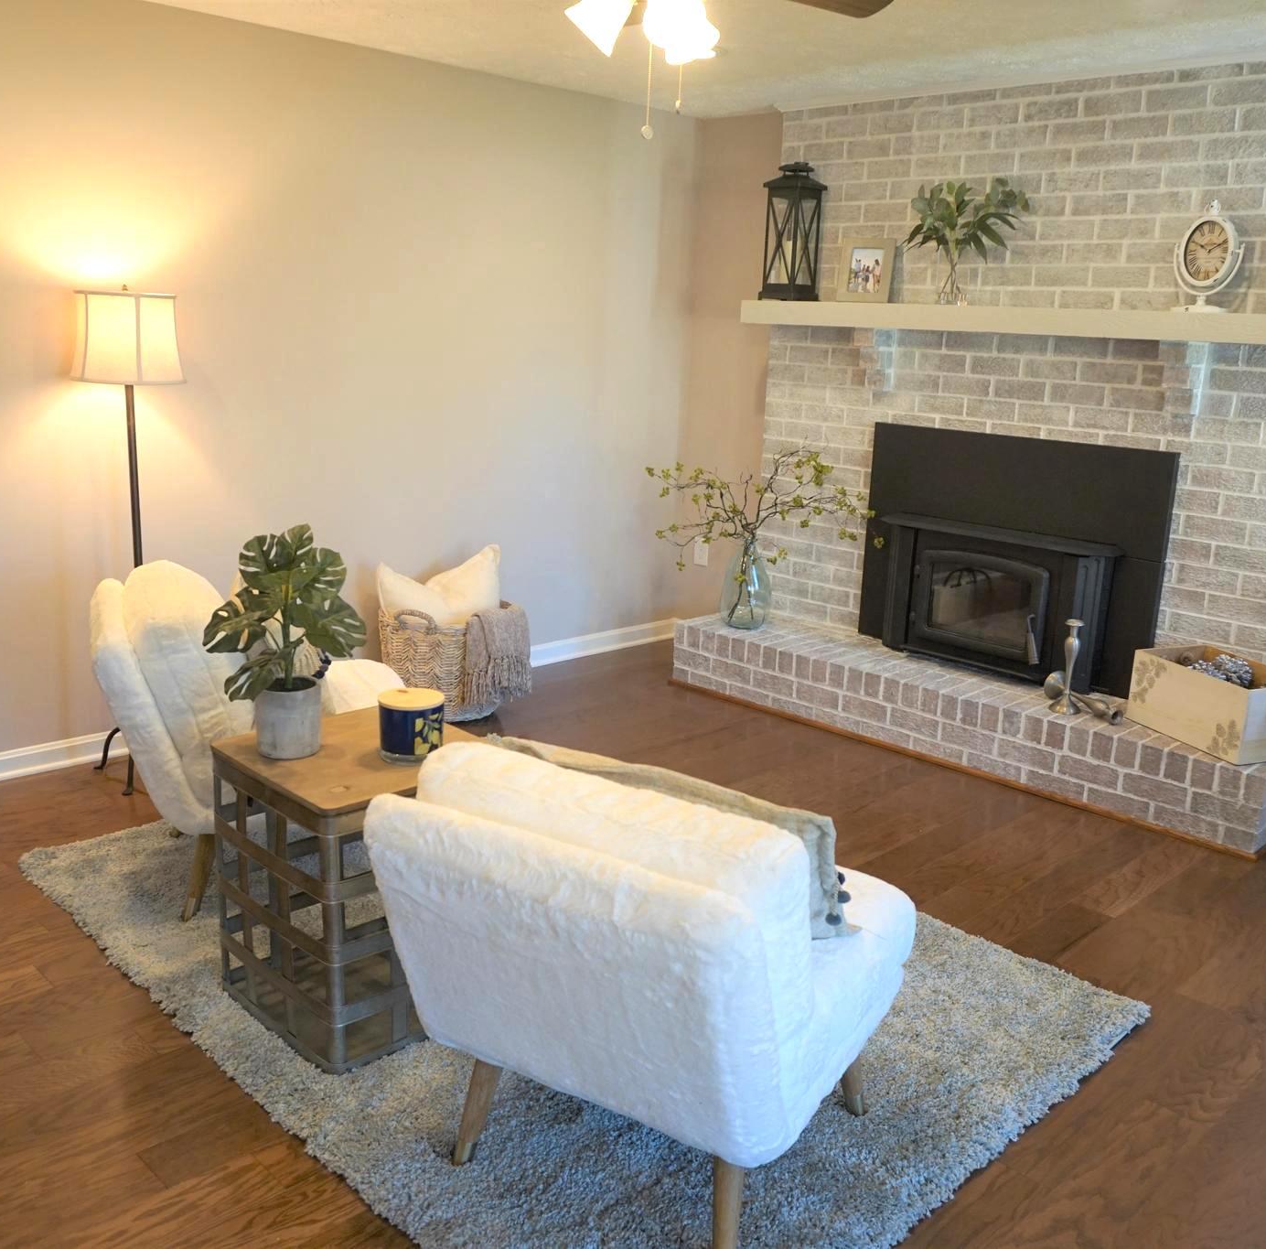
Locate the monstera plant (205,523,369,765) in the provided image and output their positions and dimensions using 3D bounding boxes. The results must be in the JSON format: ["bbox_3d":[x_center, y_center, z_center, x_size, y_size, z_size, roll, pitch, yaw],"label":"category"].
[{"bbox_3d":[-0.728,0.033,2.589,0.326,0.471,0.316,15,18,42],"label":"monstera plant"}]

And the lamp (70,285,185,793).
[{"bbox_3d":[-1.526,-0.262,3.849,0.350,1.509,0.350,15,18,42],"label":"lamp"}]

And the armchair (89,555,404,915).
[{"bbox_3d":[-0.972,0.272,3.245,0.769,0.779,0.651,-3,14,-20],"label":"armchair"}]

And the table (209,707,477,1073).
[{"bbox_3d":[-0.581,0.530,2.717,0.478,0.545,0.488,15,18,42],"label":"table"}]

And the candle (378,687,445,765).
[{"bbox_3d":[-0.463,0.213,2.612,0.137,0.131,0.137,2,13,-1],"label":"candle"}]

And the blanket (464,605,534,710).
[{"bbox_3d":[-0.529,0.116,4.724,0.187,0.340,0.355,15,18,42],"label":"blanket"}]

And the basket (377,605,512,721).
[{"bbox_3d":[-0.709,0.121,4.777,0.434,0.400,0.503,15,18,42],"label":"basket"}]

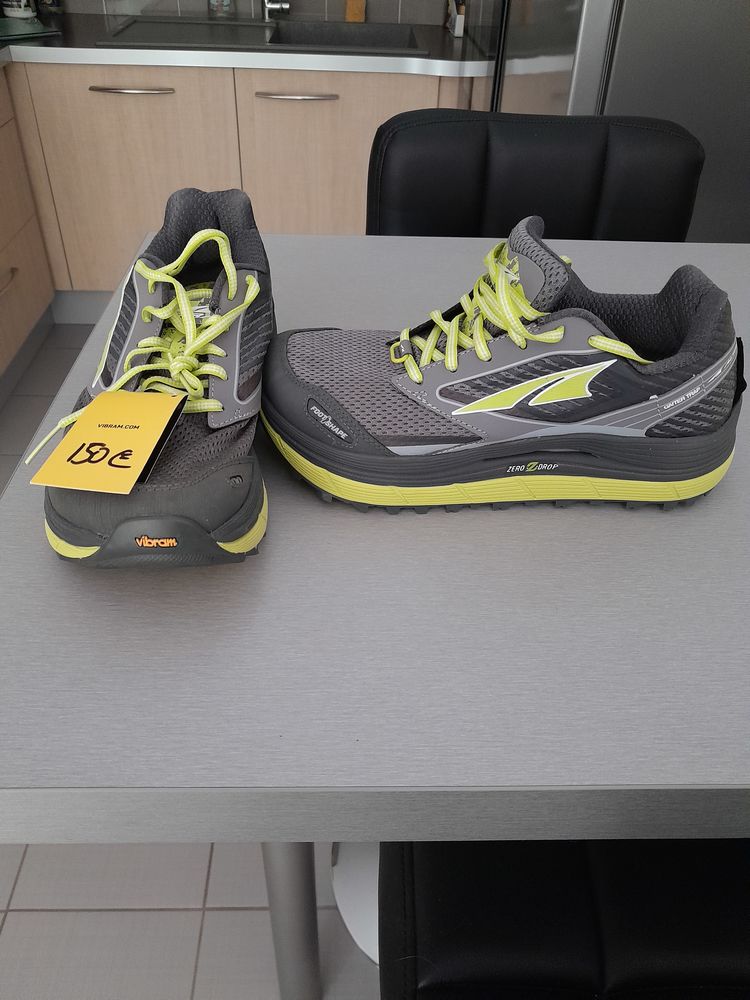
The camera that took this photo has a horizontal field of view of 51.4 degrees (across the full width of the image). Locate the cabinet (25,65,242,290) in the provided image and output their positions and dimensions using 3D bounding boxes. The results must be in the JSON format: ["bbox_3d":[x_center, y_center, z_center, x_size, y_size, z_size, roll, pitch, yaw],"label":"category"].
[{"bbox_3d":[-0.724,-1.157,2.680,0.598,0.700,0.570,1,38,-2],"label":"cabinet"}]

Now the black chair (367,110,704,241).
[{"bbox_3d":[0.176,0.100,1.070,0.410,1.085,0.440,1,38,-2],"label":"black chair"}]

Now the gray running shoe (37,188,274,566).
[{"bbox_3d":[-0.114,-0.092,0.472,0.111,0.124,0.285,1,38,-2],"label":"gray running shoe"}]

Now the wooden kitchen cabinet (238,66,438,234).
[{"bbox_3d":[-0.128,-1.151,2.704,0.598,0.700,0.570,1,38,-2],"label":"wooden kitchen cabinet"}]

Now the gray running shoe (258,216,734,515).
[{"bbox_3d":[0.076,-0.082,0.451,0.288,0.146,0.111,1,38,-1],"label":"gray running shoe"}]

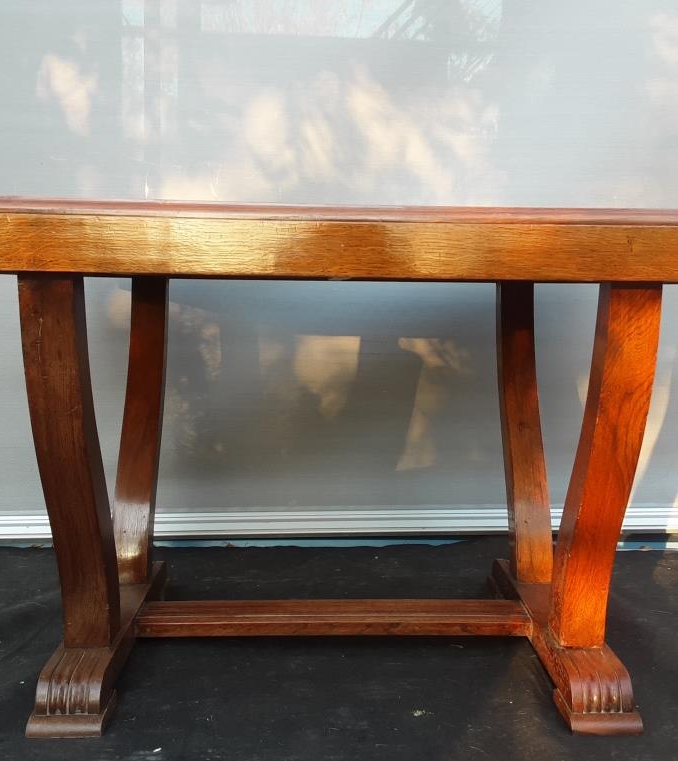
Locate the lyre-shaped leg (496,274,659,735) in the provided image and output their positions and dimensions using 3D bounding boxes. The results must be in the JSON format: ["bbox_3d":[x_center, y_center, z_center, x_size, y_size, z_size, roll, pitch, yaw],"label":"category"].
[{"bbox_3d":[0.393,0.161,1.508,0.105,0.666,0.687,1,6,-2],"label":"lyre-shaped leg"}]

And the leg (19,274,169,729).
[{"bbox_3d":[-0.404,0.153,1.483,0.105,0.666,0.687,1,6,-2],"label":"leg"}]

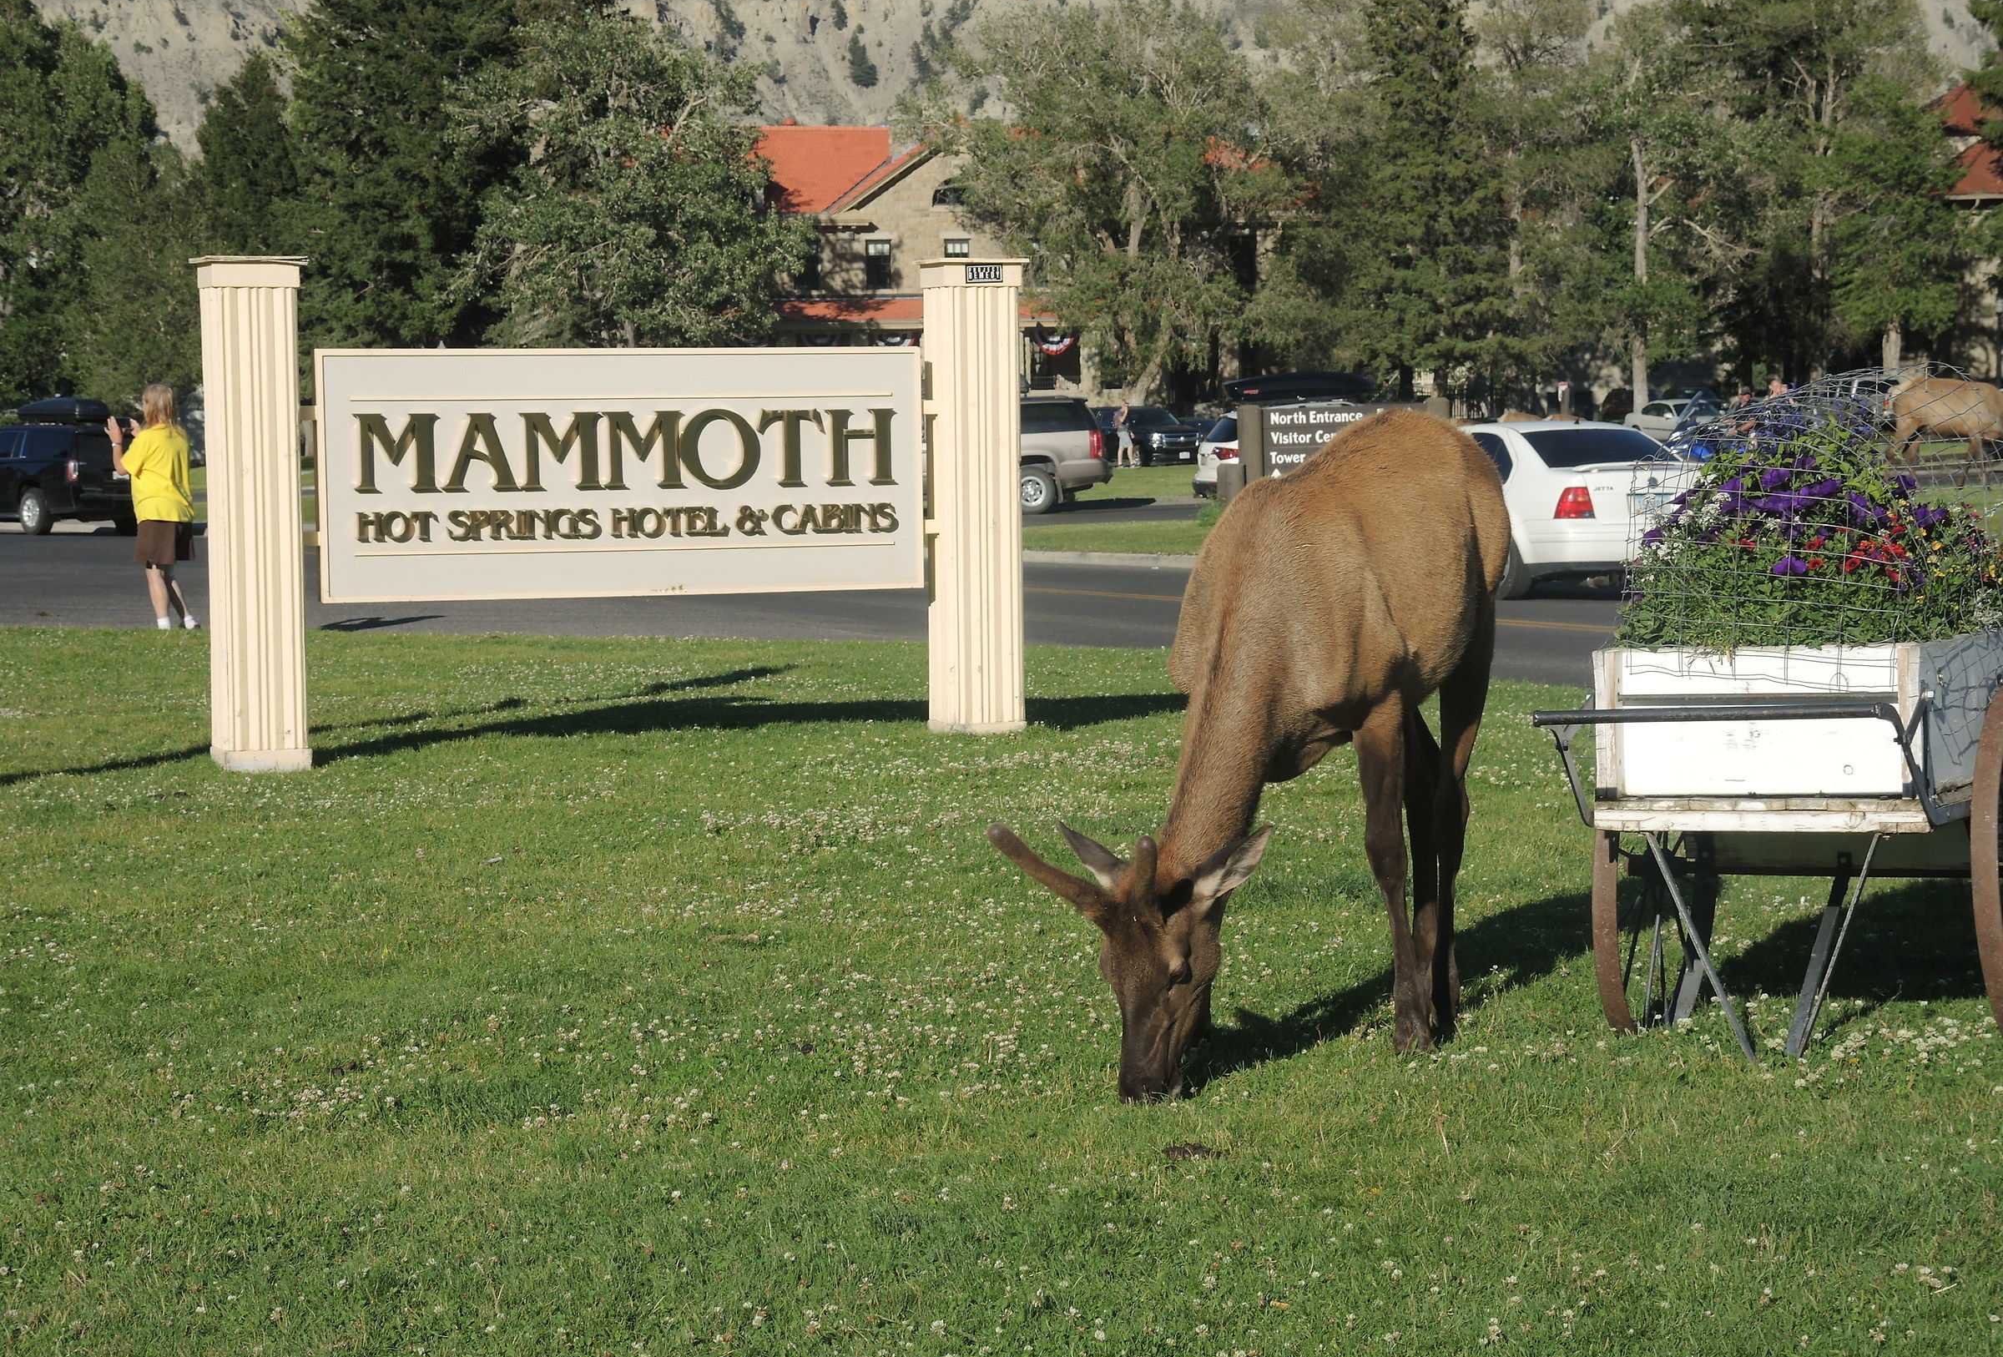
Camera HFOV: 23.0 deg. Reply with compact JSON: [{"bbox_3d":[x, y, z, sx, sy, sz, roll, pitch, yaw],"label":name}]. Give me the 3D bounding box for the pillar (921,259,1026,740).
[{"bbox_3d":[-0.117,-0.804,21.675,0.410,2.068,0.310,-2,3,-23],"label":"pillar"}]

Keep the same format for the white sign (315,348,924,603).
[{"bbox_3d":[-1.612,-0.883,21.020,2.720,1.057,0.100,-2,3,-23],"label":"white sign"}]

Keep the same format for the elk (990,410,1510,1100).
[{"bbox_3d":[0.599,0.113,10.600,0.650,1.370,1.800,0,3,22],"label":"elk"}]

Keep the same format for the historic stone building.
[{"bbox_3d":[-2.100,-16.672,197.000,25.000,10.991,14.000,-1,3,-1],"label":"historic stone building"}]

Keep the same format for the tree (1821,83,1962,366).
[{"bbox_3d":[31.247,-15.268,172.000,4.980,11.547,4.980,-1,3,0],"label":"tree"}]

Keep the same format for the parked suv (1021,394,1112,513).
[{"bbox_3d":[-0.796,-3.797,84.257,5.200,1.930,2.000,0,3,7],"label":"parked suv"}]

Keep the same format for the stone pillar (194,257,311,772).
[{"bbox_3d":[-3.101,-0.685,20.379,0.410,2.100,0.310,-2,3,-23],"label":"stone pillar"}]

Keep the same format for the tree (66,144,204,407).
[{"bbox_3d":[-26.415,-11.573,150.000,4.200,9.449,4.200,-1,3,0],"label":"tree"}]

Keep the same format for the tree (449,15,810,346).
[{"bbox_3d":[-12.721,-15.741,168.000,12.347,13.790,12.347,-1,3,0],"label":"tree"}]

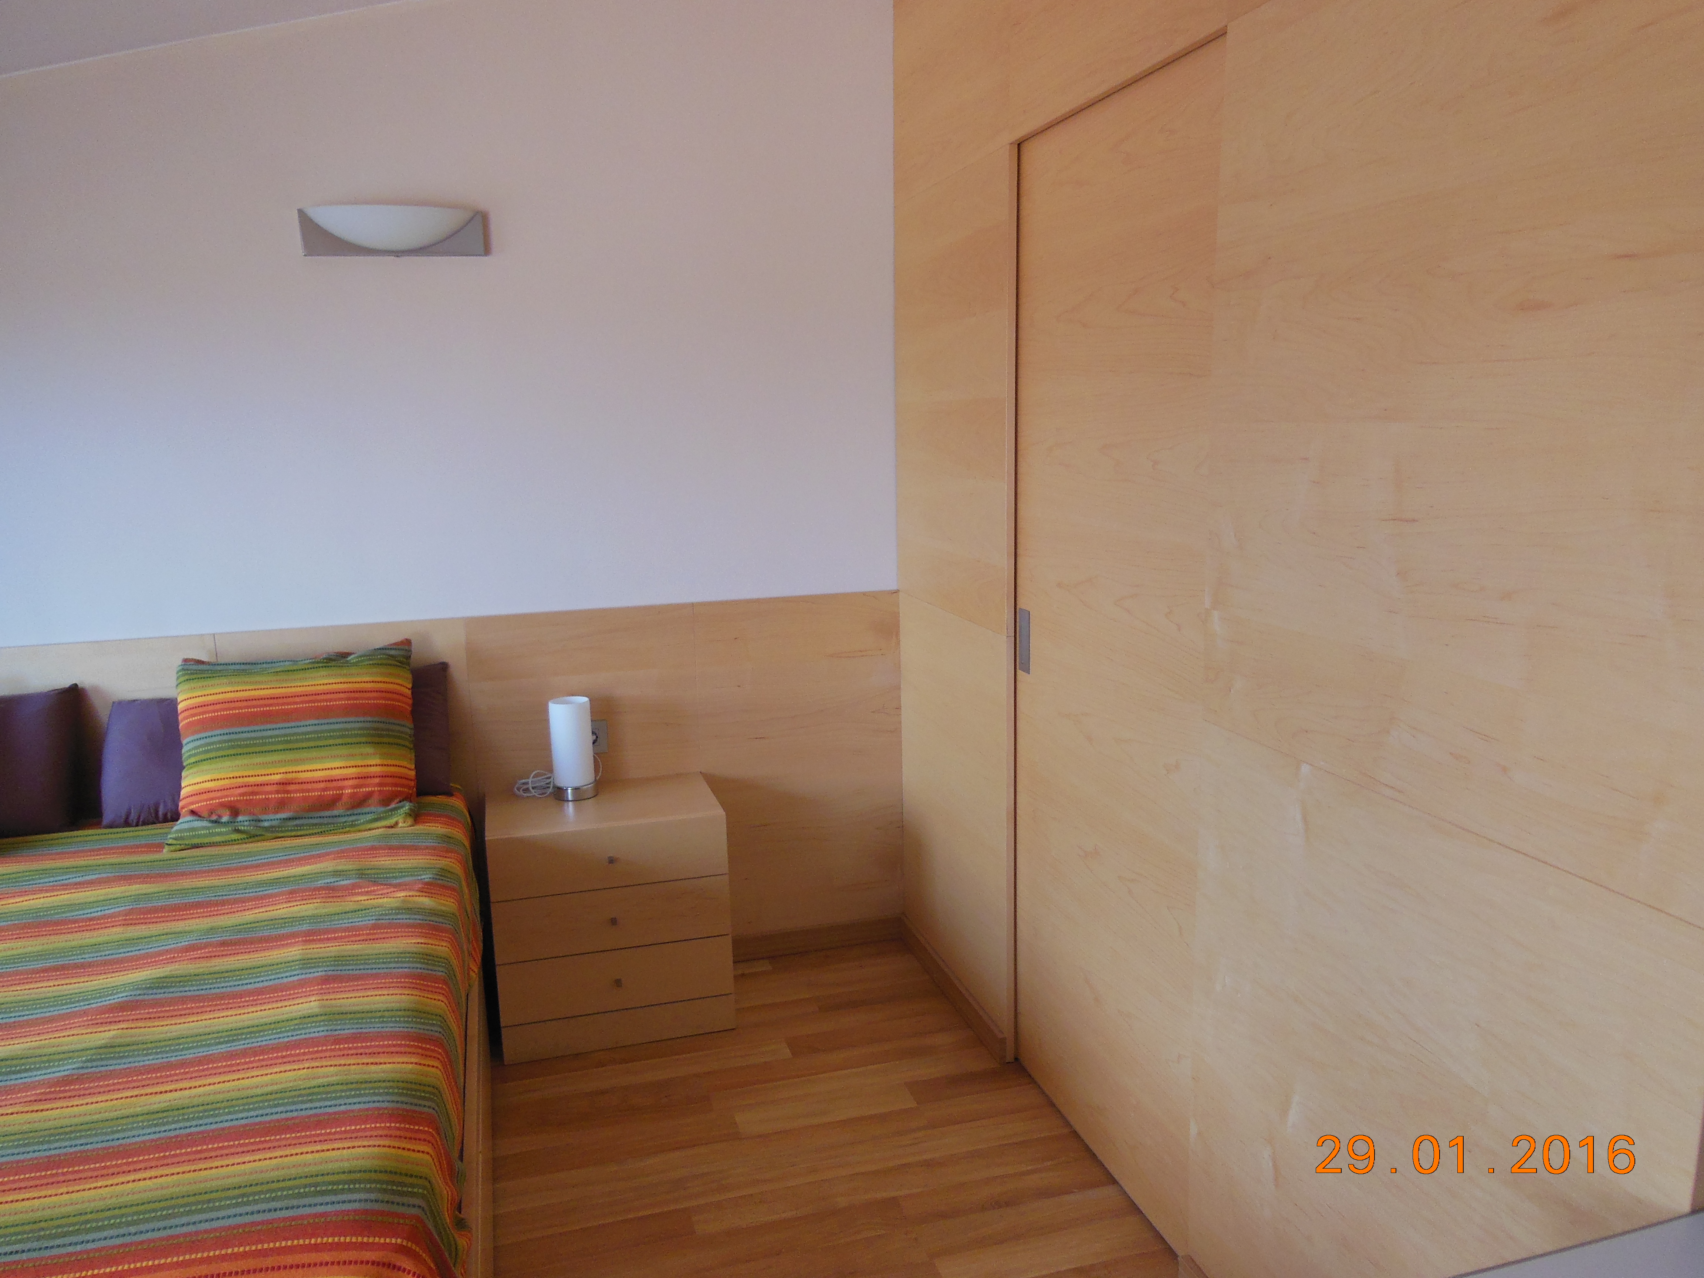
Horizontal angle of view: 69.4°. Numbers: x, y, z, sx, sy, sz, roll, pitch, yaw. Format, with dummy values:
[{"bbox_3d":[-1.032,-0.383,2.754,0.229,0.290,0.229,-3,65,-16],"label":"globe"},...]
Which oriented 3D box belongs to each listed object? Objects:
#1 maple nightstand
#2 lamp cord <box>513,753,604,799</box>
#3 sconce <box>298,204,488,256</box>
[{"bbox_3d":[-0.611,0.684,3.097,0.551,0.559,0.375,-4,11,-16],"label":"maple nightstand"},{"bbox_3d":[-0.751,0.349,3.152,0.220,0.085,0.090,-4,11,-16],"label":"lamp cord"},{"bbox_3d":[-1.055,-0.942,2.848,0.405,0.102,0.115,-4,11,-16],"label":"sconce"}]

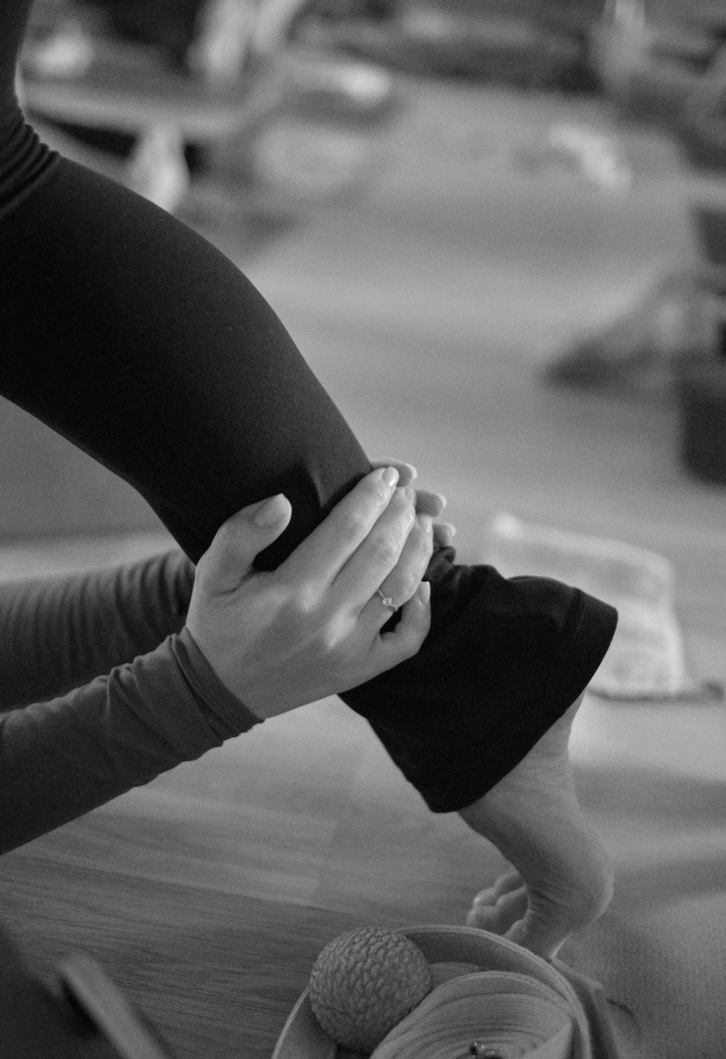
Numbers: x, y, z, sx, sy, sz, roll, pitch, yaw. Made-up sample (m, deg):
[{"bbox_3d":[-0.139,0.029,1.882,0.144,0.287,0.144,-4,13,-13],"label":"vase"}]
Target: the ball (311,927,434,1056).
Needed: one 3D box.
[{"bbox_3d":[0.004,0.213,0.745,0.057,0.057,0.057,0,23,0],"label":"ball"}]

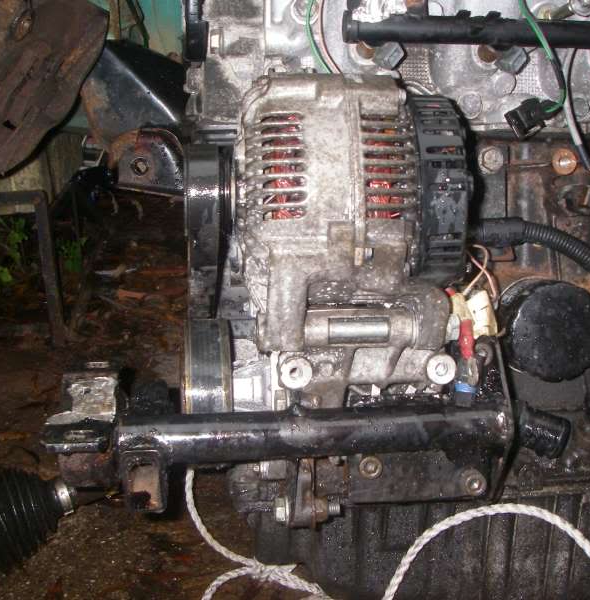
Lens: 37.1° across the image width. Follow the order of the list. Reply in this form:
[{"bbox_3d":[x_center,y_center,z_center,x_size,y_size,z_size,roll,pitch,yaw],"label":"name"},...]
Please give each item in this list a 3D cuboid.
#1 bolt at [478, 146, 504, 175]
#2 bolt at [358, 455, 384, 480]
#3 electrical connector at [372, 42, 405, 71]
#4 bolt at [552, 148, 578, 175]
[{"bbox_3d":[0.161,-0.114,0.720,0.021,0.021,0.012,-4,-1,-14],"label":"bolt"},{"bbox_3d":[0.055,0.122,0.640,0.018,0.018,0.011,-4,-1,-14],"label":"bolt"},{"bbox_3d":[0.066,-0.171,0.615,0.018,0.015,0.012,22,-10,36],"label":"electrical connector"},{"bbox_3d":[0.226,-0.116,0.735,0.021,0.021,0.011,-4,-1,-14],"label":"bolt"}]

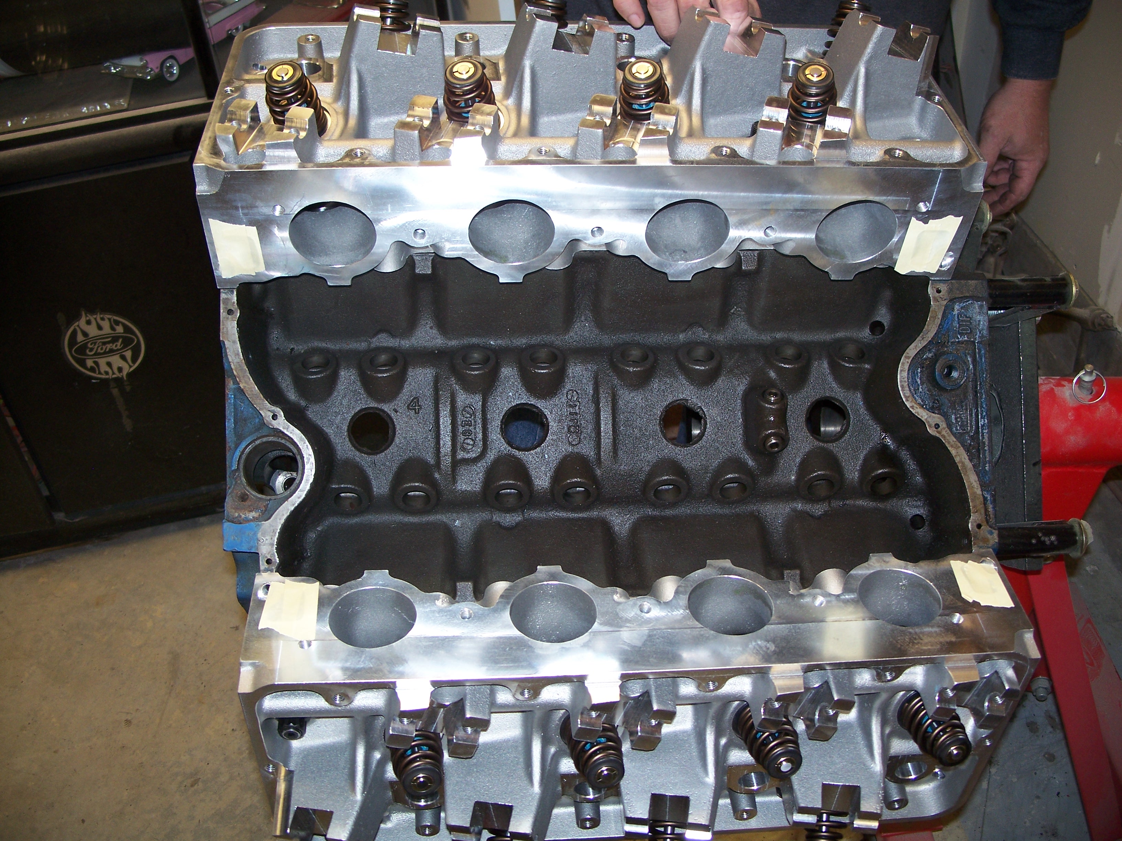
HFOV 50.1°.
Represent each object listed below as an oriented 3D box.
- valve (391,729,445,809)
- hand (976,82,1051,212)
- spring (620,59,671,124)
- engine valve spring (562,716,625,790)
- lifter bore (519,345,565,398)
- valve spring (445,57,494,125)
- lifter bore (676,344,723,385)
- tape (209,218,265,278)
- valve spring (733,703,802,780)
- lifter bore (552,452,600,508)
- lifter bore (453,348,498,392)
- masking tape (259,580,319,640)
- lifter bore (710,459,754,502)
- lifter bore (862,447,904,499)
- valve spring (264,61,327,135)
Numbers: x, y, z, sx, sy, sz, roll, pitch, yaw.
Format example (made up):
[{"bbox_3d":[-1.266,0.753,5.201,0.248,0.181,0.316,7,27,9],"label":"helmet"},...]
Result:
[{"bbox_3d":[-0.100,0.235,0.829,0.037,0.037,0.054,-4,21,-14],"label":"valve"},{"bbox_3d":[0.448,-0.271,1.190,0.075,0.140,0.085,1,38,17],"label":"hand"},{"bbox_3d":[0.060,-0.230,0.866,0.036,0.049,0.036,-7,56,2],"label":"spring"},{"bbox_3d":[0.024,0.232,0.841,0.037,0.037,0.054,-4,21,-14],"label":"engine valve spring"},{"bbox_3d":[-0.014,-0.039,0.934,0.036,0.026,0.036,-1,41,-5],"label":"lifter bore"},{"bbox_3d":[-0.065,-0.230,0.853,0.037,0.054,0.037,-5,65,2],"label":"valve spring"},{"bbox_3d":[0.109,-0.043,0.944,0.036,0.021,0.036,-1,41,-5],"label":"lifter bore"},{"bbox_3d":[-0.224,-0.119,0.832,0.030,0.050,0.002,-3,43,-4],"label":"tape"},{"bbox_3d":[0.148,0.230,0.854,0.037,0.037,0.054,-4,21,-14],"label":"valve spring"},{"bbox_3d":[0.011,0.048,0.933,0.036,0.036,0.030,-1,43,-5],"label":"lifter bore"},{"bbox_3d":[-0.066,-0.038,0.944,0.037,0.027,0.037,-1,40,-6],"label":"lifter bore"},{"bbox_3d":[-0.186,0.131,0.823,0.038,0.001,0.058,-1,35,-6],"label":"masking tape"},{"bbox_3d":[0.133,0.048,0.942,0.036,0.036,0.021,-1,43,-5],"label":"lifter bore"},{"bbox_3d":[0.254,0.043,0.955,0.036,0.036,0.025,-1,43,-5],"label":"lifter bore"},{"bbox_3d":[-0.188,-0.227,0.841,0.037,0.054,0.037,-5,65,2],"label":"valve spring"}]

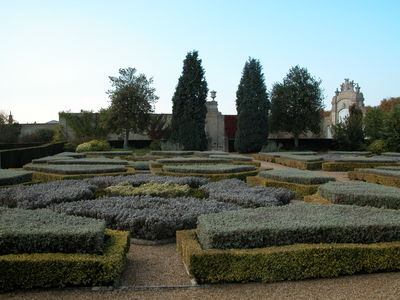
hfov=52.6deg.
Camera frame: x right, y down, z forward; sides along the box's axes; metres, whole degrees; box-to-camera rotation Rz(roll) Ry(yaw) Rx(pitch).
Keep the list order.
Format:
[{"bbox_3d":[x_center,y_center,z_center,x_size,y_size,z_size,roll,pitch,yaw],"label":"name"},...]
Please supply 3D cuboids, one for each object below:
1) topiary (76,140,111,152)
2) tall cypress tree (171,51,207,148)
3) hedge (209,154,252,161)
[{"bbox_3d":[-10.300,-0.320,39.300,3.300,1.250,2.400,0,2,0],"label":"topiary"},{"bbox_3d":[-1.170,-4.900,40.800,3.900,10.300,3.900,0,2,0],"label":"tall cypress tree"},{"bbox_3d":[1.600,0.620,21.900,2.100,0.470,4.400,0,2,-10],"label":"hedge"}]

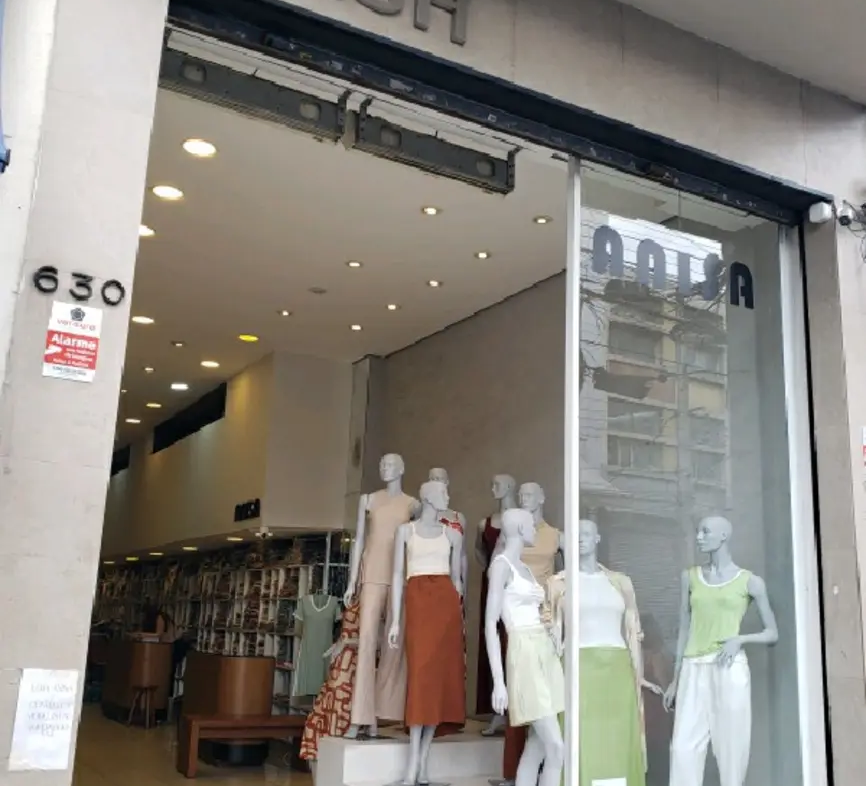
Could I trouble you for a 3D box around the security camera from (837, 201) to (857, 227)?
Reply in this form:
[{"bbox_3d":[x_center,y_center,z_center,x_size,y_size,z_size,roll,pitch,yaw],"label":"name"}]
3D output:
[{"bbox_3d":[2.173,-0.945,4.562,0.085,0.090,0.130,-2,27,18],"label":"security camera"}]

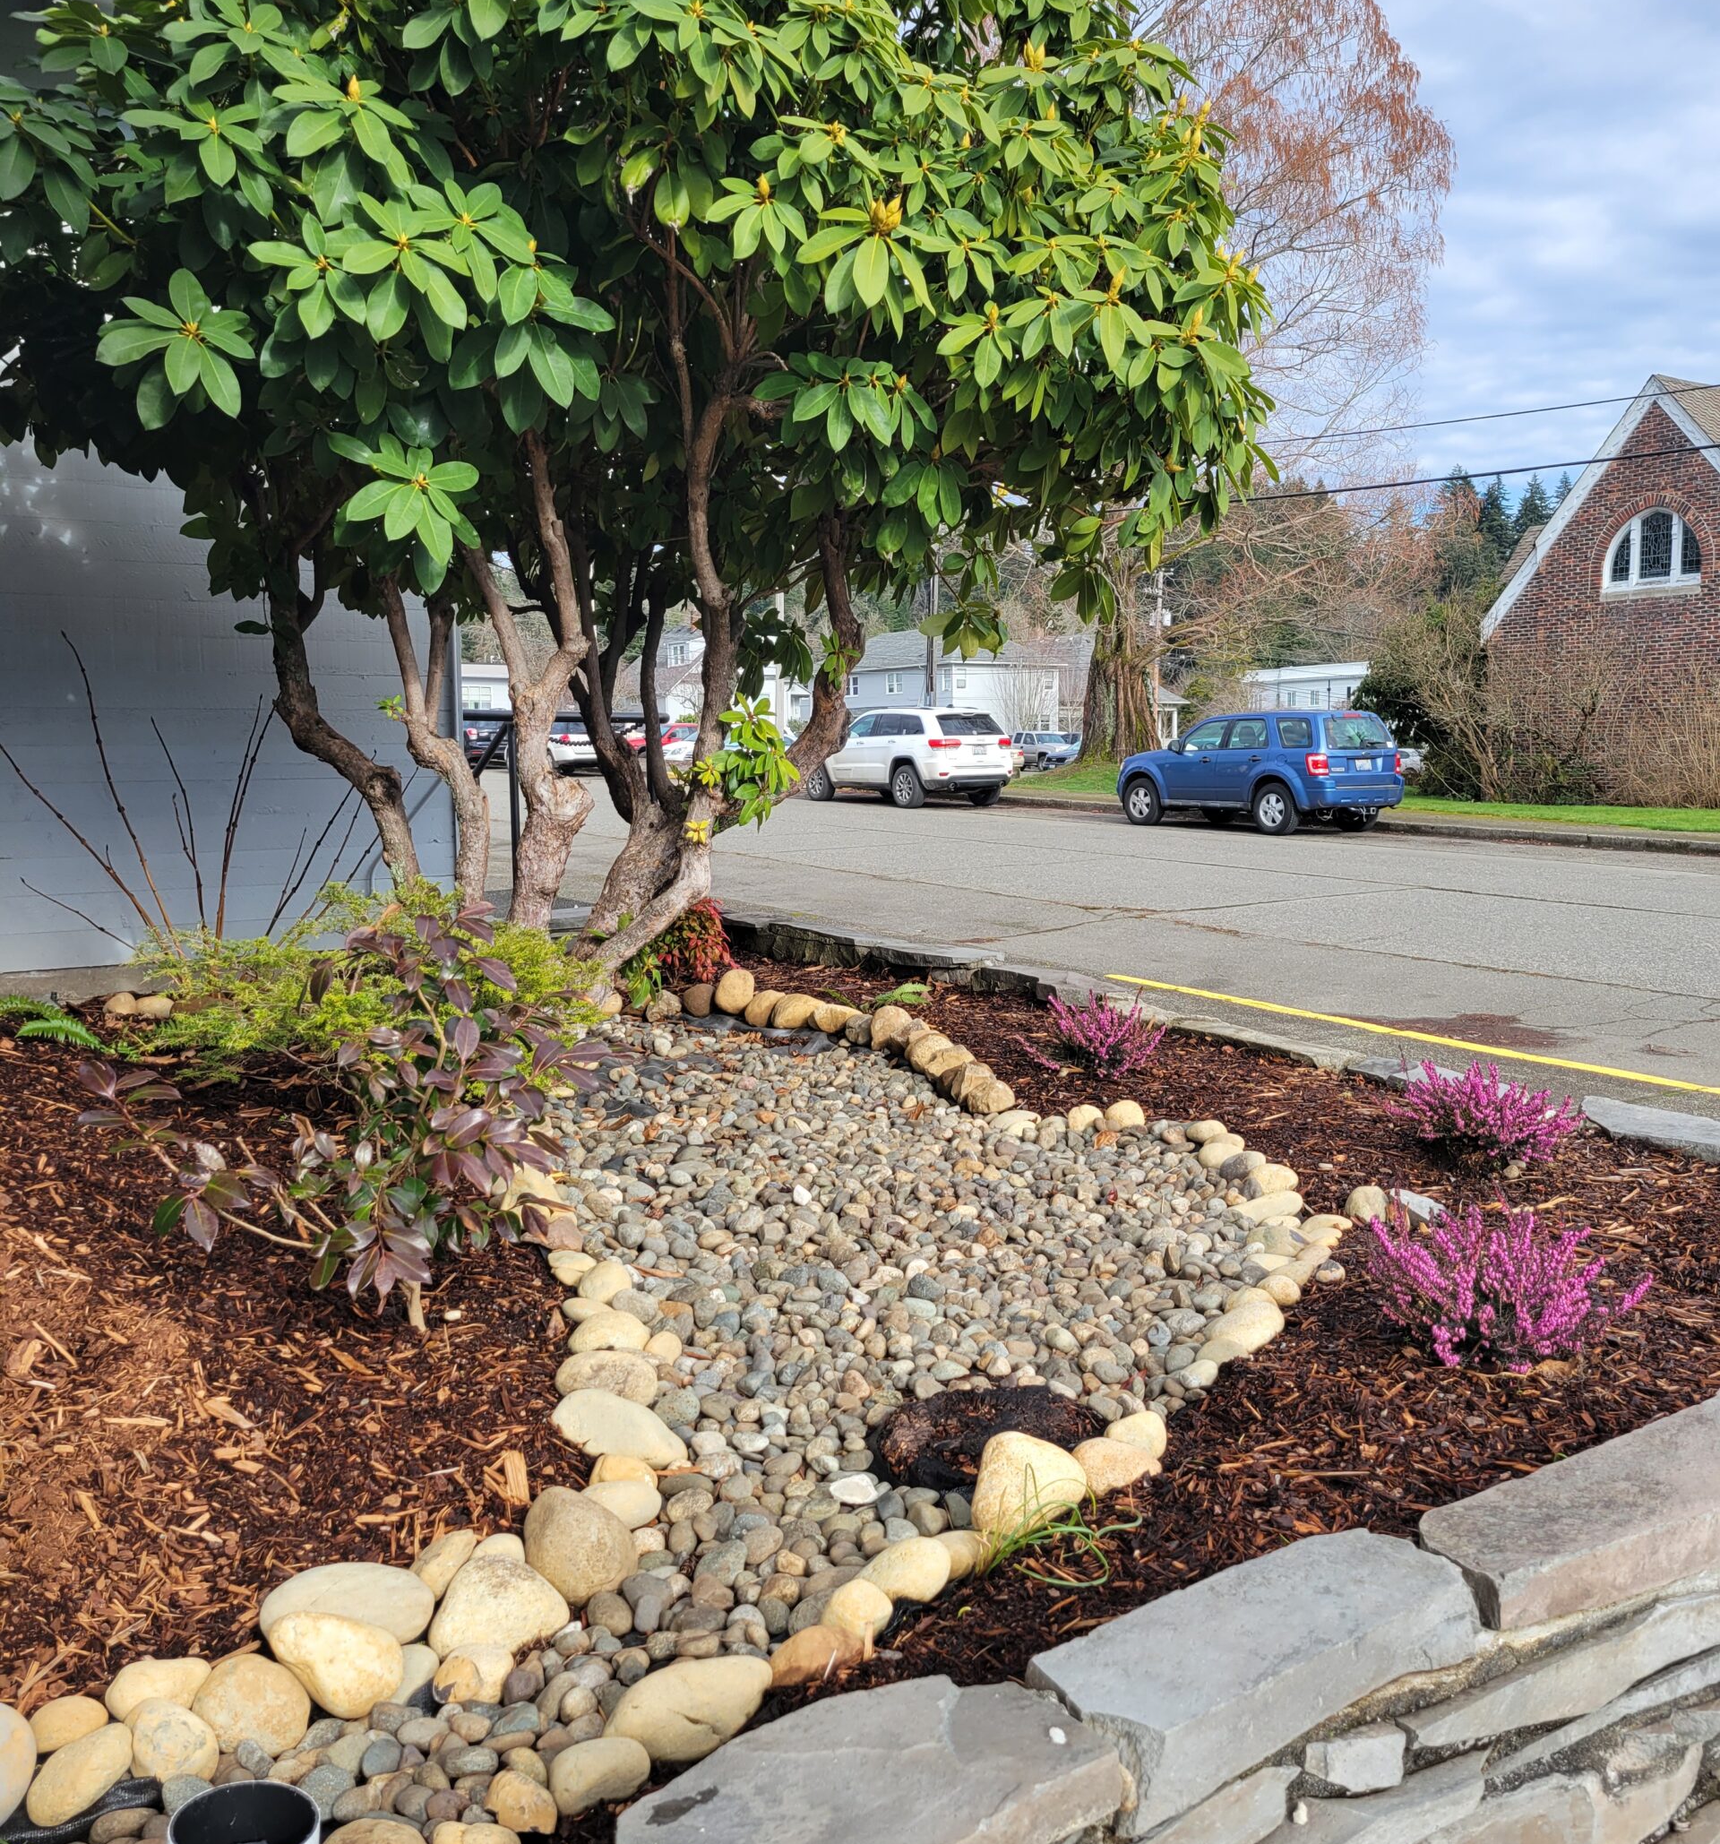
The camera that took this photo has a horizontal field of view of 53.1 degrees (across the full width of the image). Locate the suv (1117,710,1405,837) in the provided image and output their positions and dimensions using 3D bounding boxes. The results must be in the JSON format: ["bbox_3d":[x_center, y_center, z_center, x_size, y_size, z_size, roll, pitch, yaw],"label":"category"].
[{"bbox_3d":[5.674,-2.225,25.154,1.830,1.720,4.440,-5,8,-34],"label":"suv"}]

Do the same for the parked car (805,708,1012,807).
[{"bbox_3d":[0.779,-3.180,33.195,1.950,1.770,4.820,-5,8,-36],"label":"parked car"}]

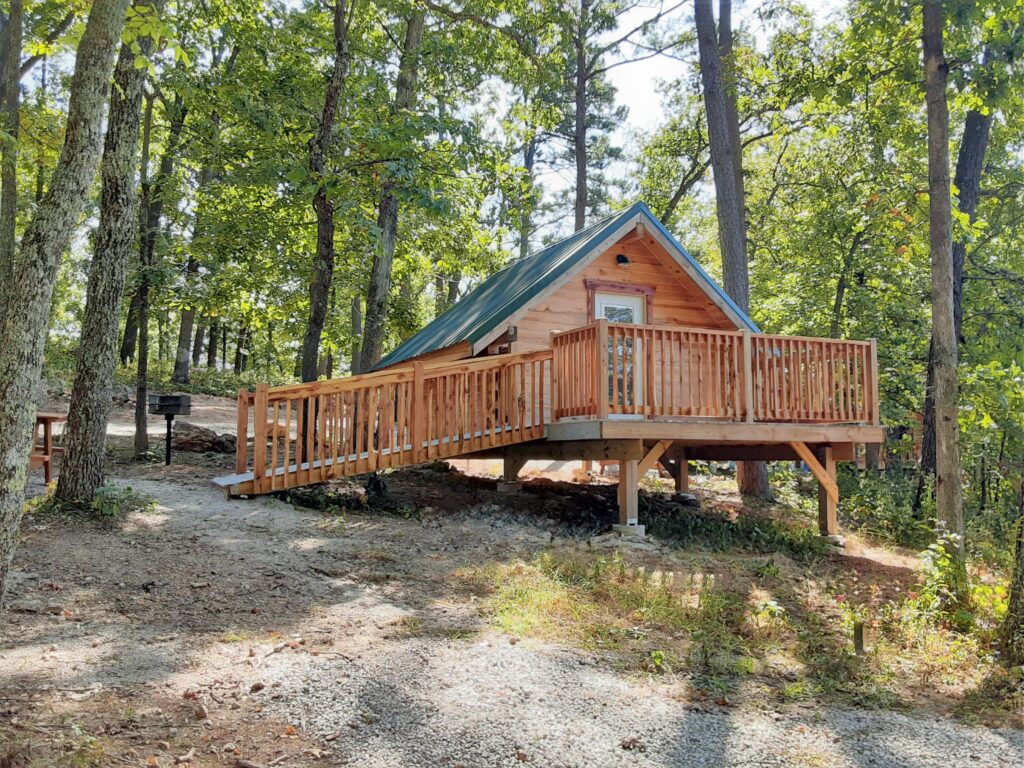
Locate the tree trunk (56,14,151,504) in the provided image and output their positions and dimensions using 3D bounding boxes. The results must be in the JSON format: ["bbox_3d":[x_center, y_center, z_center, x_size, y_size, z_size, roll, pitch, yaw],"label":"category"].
[{"bbox_3d":[-4.096,-1.326,8.170,0.450,5.097,0.450,5,-4,0],"label":"tree trunk"}]

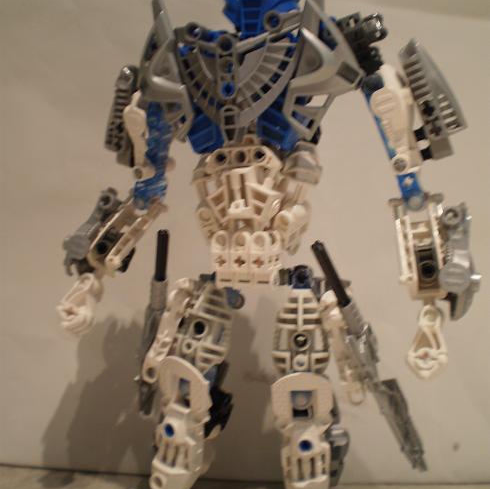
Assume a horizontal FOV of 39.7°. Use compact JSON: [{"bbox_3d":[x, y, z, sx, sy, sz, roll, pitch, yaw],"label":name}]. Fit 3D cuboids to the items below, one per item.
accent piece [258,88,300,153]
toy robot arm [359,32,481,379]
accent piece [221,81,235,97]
[{"bbox_3d":[0.012,-0.043,0.241,0.016,0.022,0.012,3,7,25],"label":"accent piece"},{"bbox_3d":[0.058,-0.013,0.228,0.036,0.109,0.032,2,6,17],"label":"toy robot arm"},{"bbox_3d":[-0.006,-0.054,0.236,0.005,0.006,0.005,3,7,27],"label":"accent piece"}]

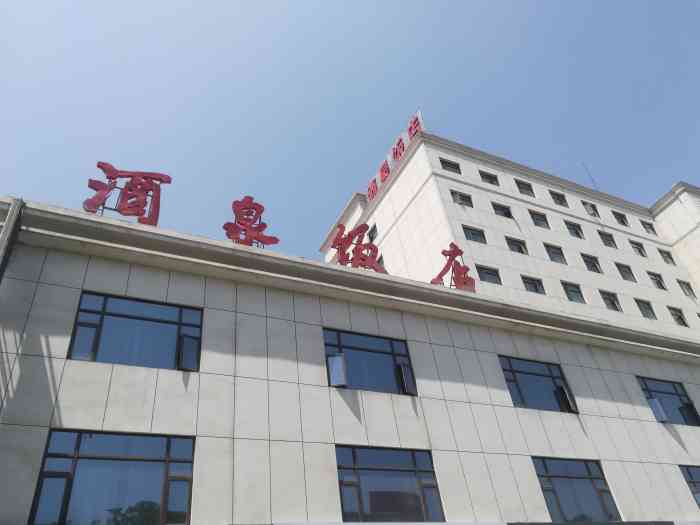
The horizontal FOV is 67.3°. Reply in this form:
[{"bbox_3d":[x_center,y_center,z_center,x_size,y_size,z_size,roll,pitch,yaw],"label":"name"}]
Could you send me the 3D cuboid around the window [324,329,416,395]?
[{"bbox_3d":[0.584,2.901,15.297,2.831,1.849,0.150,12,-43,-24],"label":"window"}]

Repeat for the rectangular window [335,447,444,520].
[{"bbox_3d":[1.006,5.564,13.179,2.855,1.825,0.150,12,-43,-24],"label":"rectangular window"}]

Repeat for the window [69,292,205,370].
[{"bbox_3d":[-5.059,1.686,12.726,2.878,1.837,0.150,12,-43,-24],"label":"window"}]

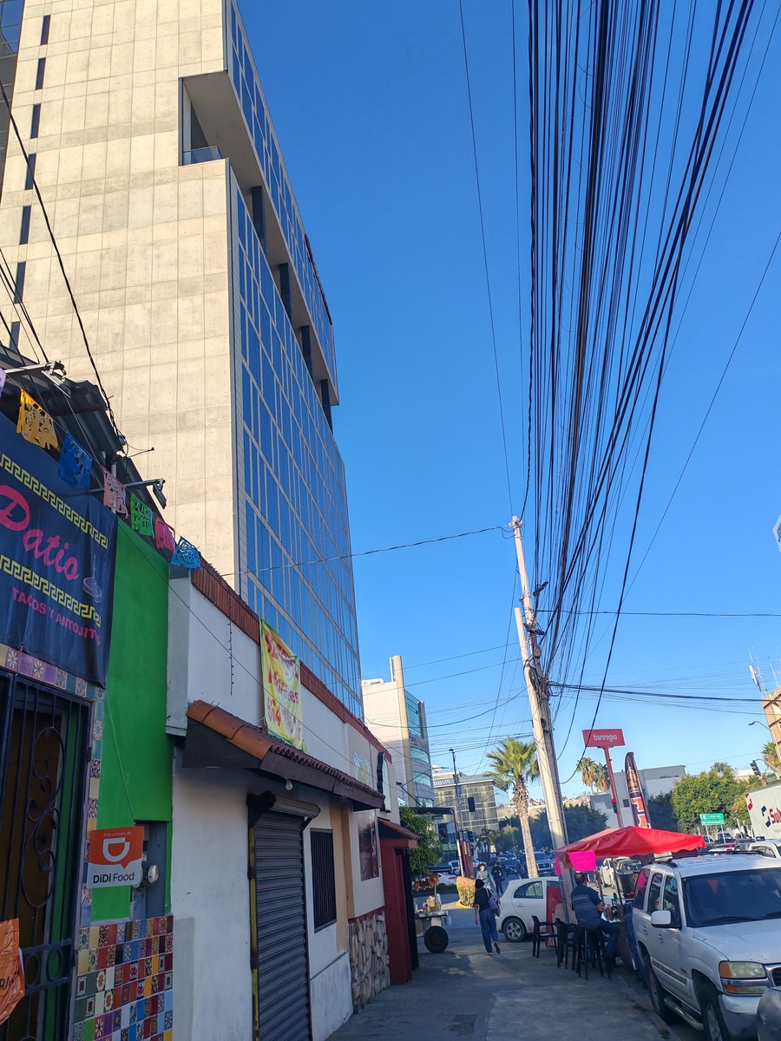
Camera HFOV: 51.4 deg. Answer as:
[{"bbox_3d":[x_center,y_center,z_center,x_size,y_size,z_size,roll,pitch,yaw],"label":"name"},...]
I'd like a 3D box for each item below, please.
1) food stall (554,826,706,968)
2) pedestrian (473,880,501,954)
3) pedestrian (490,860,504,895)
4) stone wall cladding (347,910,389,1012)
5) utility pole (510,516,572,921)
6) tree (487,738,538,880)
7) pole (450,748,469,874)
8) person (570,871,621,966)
[{"bbox_3d":[4.046,6.391,13.604,2.150,2.280,2.150,-8,-23,4],"label":"food stall"},{"bbox_3d":[2.293,9.561,19.678,0.520,1.600,0.500,-8,-23,5],"label":"pedestrian"},{"bbox_3d":[5.696,18.746,42.562,0.500,1.680,0.380,-12,-23,14],"label":"pedestrian"},{"bbox_3d":[-0.282,6.873,12.831,0.130,1.260,3.500,-7,-23,4],"label":"stone wall cladding"},{"bbox_3d":[3.701,4.676,19.909,0.450,10.390,0.450,-6,-23,5],"label":"utility pole"},{"bbox_3d":[6.369,14.257,39.432,2.550,7.400,2.550,-8,-23,4],"label":"tree"},{"bbox_3d":[5.111,21.800,60.339,0.350,9.500,0.350,-8,-23,4],"label":"pole"},{"bbox_3d":[3.481,6.723,13.739,0.700,1.420,0.500,4,-24,-22],"label":"person"}]

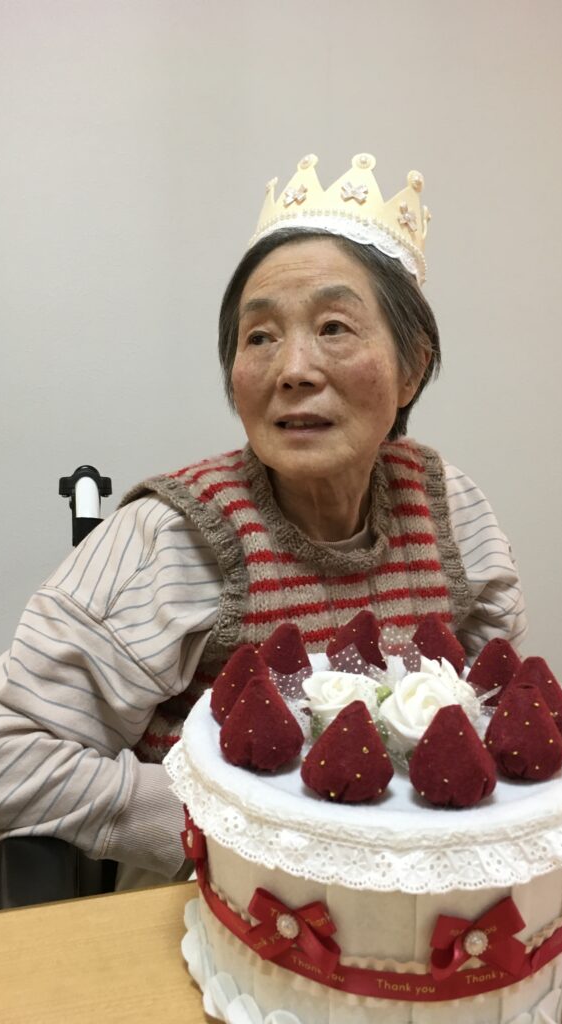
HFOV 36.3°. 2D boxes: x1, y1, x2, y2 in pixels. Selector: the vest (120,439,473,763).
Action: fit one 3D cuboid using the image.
[{"bbox_3d":[0.006,0.148,0.803,0.330,0.435,0.240,-1,9,-18],"label":"vest"}]

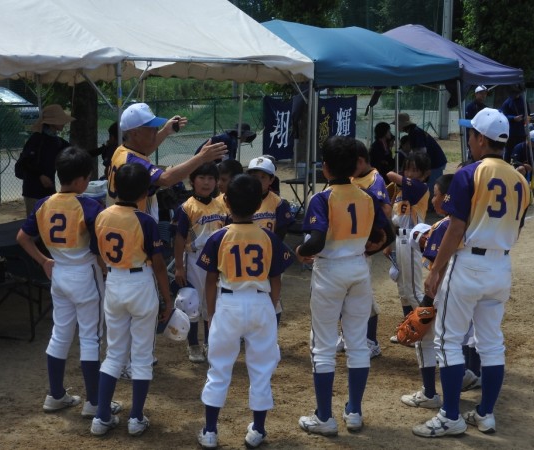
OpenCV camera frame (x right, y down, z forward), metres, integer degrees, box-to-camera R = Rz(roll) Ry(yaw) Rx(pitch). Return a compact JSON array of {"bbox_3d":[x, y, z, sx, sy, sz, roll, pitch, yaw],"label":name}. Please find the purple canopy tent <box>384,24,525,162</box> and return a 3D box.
[{"bbox_3d":[2.243,-1.663,15.733,2.950,2.695,2.950,6,9,31],"label":"purple canopy tent"}]

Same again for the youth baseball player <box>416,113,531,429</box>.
[{"bbox_3d":[1.071,0.250,5.447,0.470,1.710,0.370,-6,10,-36],"label":"youth baseball player"}]

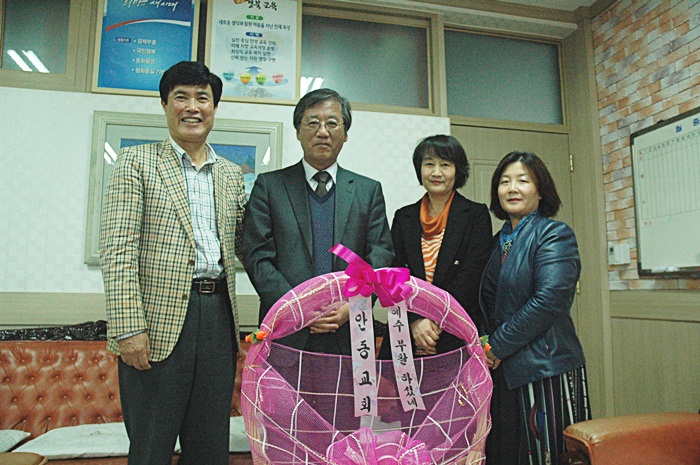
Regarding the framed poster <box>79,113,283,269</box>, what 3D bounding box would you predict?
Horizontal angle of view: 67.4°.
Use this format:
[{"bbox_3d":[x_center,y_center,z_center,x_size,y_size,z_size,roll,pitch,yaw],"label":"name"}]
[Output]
[{"bbox_3d":[-0.918,-0.246,2.991,1.053,0.861,0.040,2,-7,-12],"label":"framed poster"}]

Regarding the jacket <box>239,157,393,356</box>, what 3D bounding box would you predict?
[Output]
[{"bbox_3d":[-0.108,0.091,1.792,0.530,0.710,0.340,1,-7,-7],"label":"jacket"}]

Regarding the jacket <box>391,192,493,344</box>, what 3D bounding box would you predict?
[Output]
[{"bbox_3d":[0.339,0.141,1.978,0.440,0.610,0.300,-2,-7,14],"label":"jacket"}]

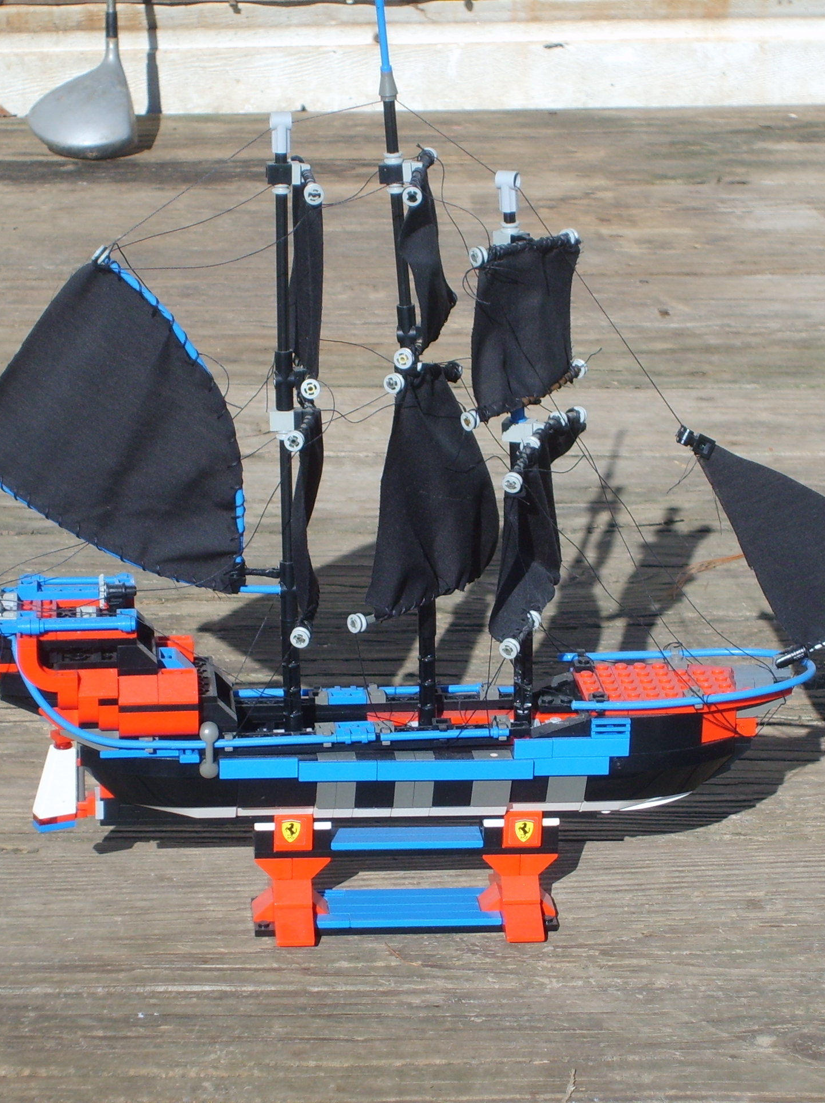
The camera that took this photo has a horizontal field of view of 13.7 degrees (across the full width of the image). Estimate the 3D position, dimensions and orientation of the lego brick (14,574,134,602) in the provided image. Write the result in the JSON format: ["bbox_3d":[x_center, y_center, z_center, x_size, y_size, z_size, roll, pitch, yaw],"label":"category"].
[{"bbox_3d":[-0.139,0.015,1.427,0.049,0.007,0.013,0,19,-5],"label":"lego brick"}]

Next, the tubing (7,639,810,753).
[{"bbox_3d":[0.004,0.047,1.428,0.337,0.049,0.059,0,19,-5],"label":"tubing"}]

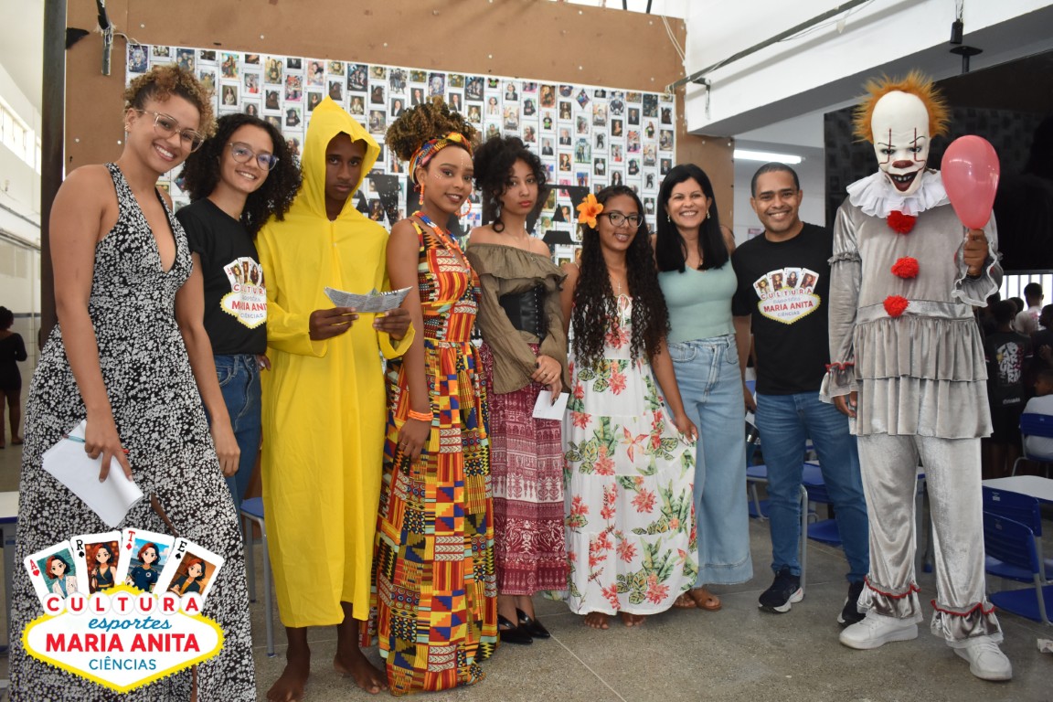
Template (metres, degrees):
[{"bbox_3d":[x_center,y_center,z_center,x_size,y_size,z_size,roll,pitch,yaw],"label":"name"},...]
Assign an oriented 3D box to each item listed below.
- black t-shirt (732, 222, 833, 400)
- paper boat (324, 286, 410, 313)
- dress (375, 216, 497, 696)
[{"bbox_3d":[0.976,-0.141,3.428,0.430,0.670,0.270,0,1,12],"label":"black t-shirt"},{"bbox_3d":[-0.434,-0.134,2.467,0.240,0.075,0.070,0,1,-12],"label":"paper boat"},{"bbox_3d":[-0.280,0.293,2.848,0.400,1.410,0.400,-1,2,-36],"label":"dress"}]

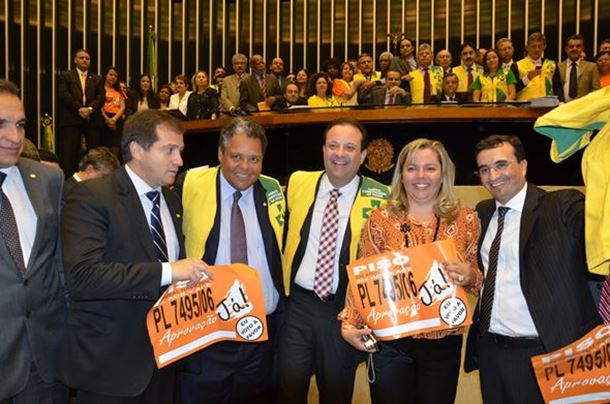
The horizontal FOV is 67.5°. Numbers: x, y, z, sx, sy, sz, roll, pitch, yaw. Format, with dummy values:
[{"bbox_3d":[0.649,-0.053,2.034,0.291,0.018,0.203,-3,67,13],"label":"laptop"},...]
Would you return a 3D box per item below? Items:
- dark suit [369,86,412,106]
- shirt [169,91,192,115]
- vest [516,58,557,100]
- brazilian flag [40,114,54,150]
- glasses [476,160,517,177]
[{"bbox_3d":[0.879,-0.910,4.750,0.520,0.620,0.380,1,1,6],"label":"dark suit"},{"bbox_3d":[-1.521,-1.086,5.600,0.420,0.580,0.260,0,1,-9],"label":"shirt"},{"bbox_3d":[2.206,-1.062,4.350,0.420,0.620,0.280,1,1,18],"label":"vest"},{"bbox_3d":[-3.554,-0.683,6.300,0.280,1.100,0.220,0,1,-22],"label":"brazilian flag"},{"bbox_3d":[0.739,-0.127,1.723,0.135,0.042,0.138,-6,-7,-44],"label":"glasses"}]

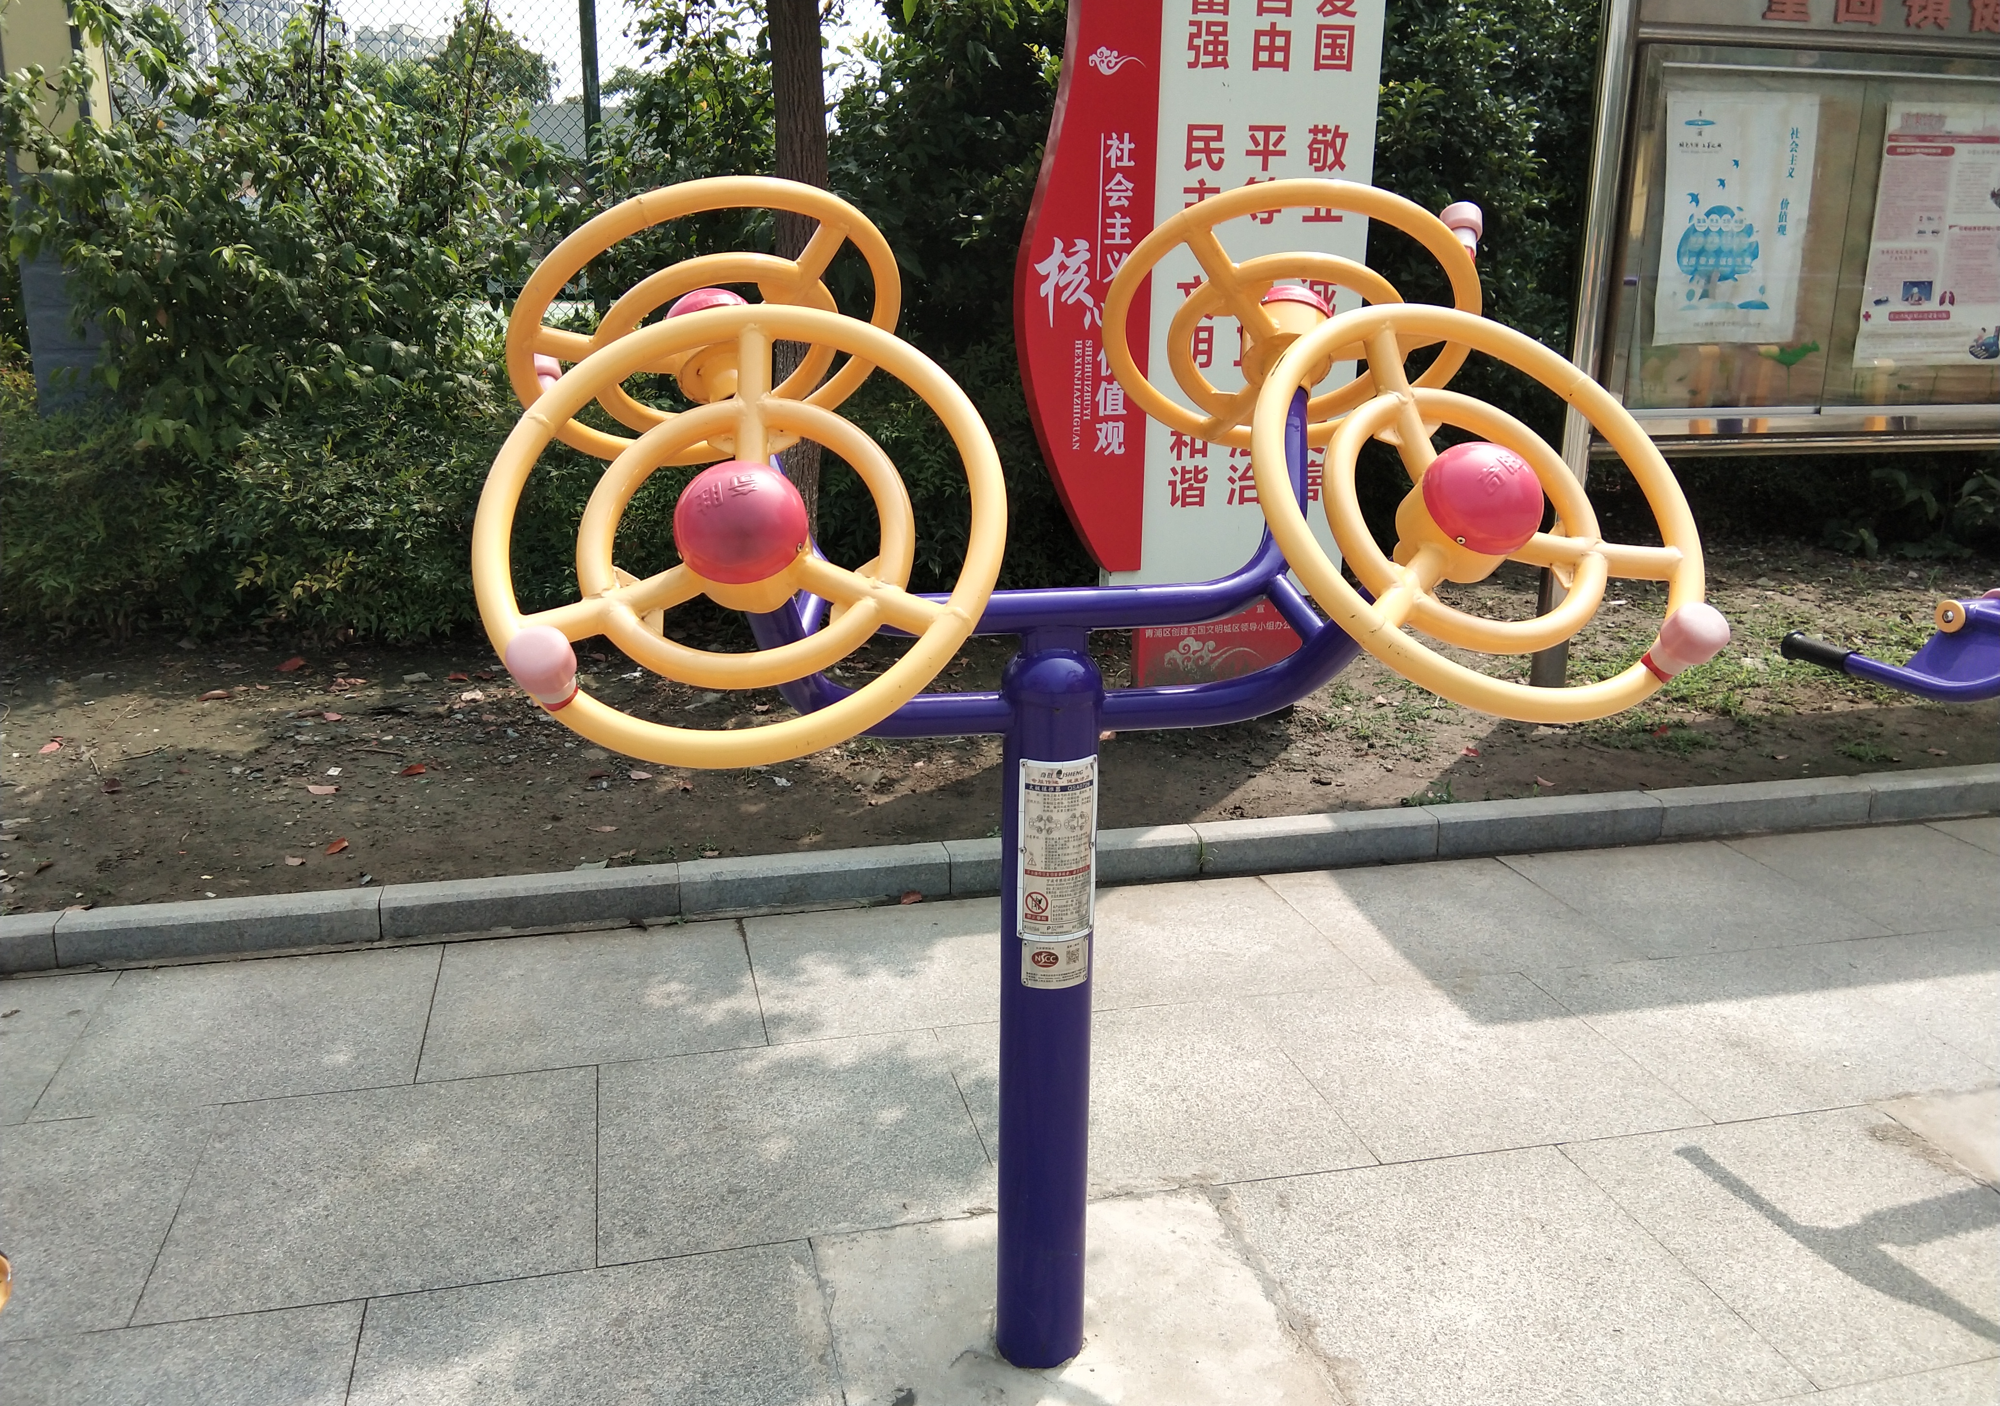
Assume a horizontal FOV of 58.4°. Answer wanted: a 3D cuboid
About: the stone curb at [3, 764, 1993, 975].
[{"bbox_3d":[0.257,0.352,4.094,4.700,0.092,0.118,-3,16,-13],"label":"stone curb"}]

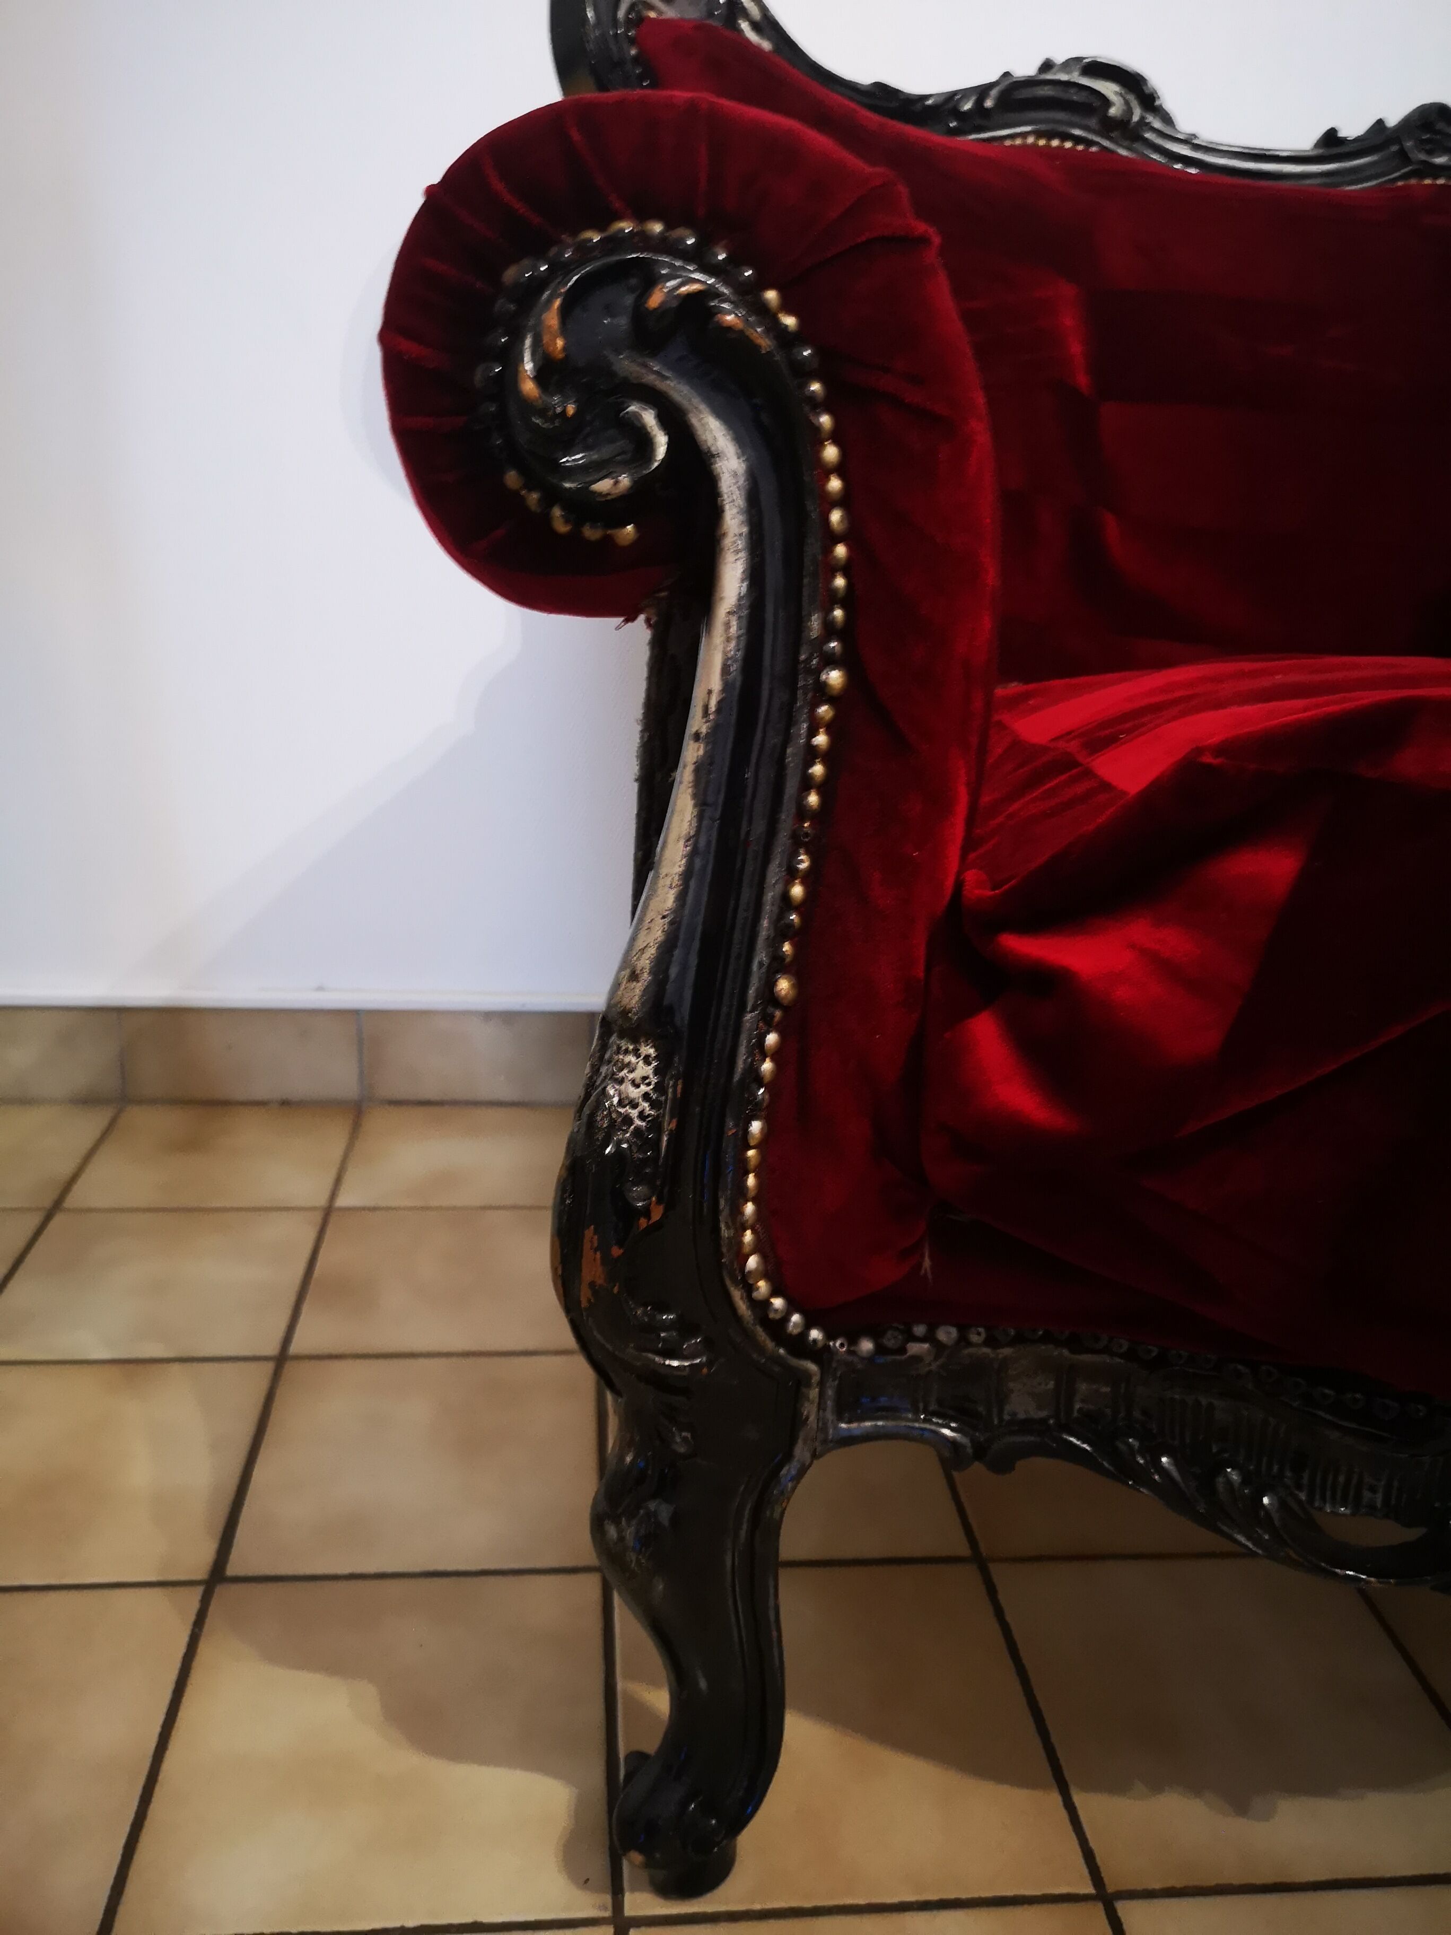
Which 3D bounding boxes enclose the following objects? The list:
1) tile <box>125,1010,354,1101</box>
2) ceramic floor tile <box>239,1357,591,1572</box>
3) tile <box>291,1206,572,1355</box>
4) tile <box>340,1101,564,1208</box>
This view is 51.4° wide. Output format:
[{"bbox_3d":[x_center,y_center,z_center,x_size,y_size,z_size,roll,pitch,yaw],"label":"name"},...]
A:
[{"bbox_3d":[-0.427,0.076,1.331,0.202,0.086,0.010,1,19,-6],"label":"tile"},{"bbox_3d":[-0.174,0.292,0.892,0.199,0.010,0.199,1,19,-6],"label":"ceramic floor tile"},{"bbox_3d":[-0.194,0.226,1.084,0.199,0.010,0.199,1,19,-6],"label":"tile"},{"bbox_3d":[-0.214,0.161,1.273,0.199,0.010,0.193,1,19,-6],"label":"tile"}]

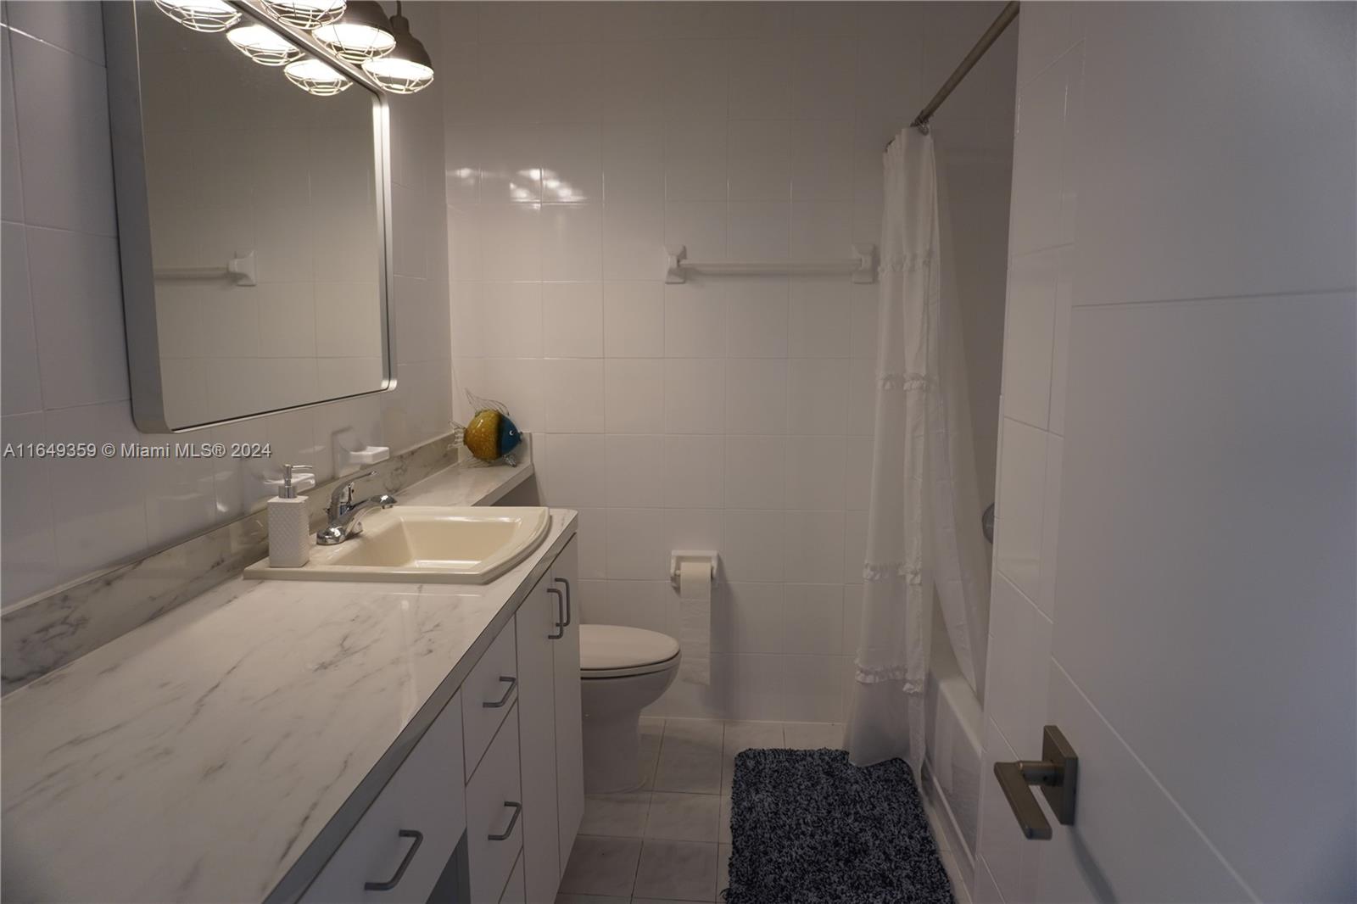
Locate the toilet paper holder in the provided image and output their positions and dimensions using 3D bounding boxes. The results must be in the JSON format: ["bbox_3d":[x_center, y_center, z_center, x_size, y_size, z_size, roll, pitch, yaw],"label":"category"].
[{"bbox_3d":[0.048,0.404,3.047,0.161,0.117,0.089,1,8,4],"label":"toilet paper holder"}]

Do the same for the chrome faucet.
[{"bbox_3d":[-0.674,0.112,1.923,0.162,0.142,0.152,1,8,4],"label":"chrome faucet"}]

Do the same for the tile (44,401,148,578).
[{"bbox_3d":[-0.879,0.053,1.375,0.009,0.250,0.200,1,8,4],"label":"tile"}]

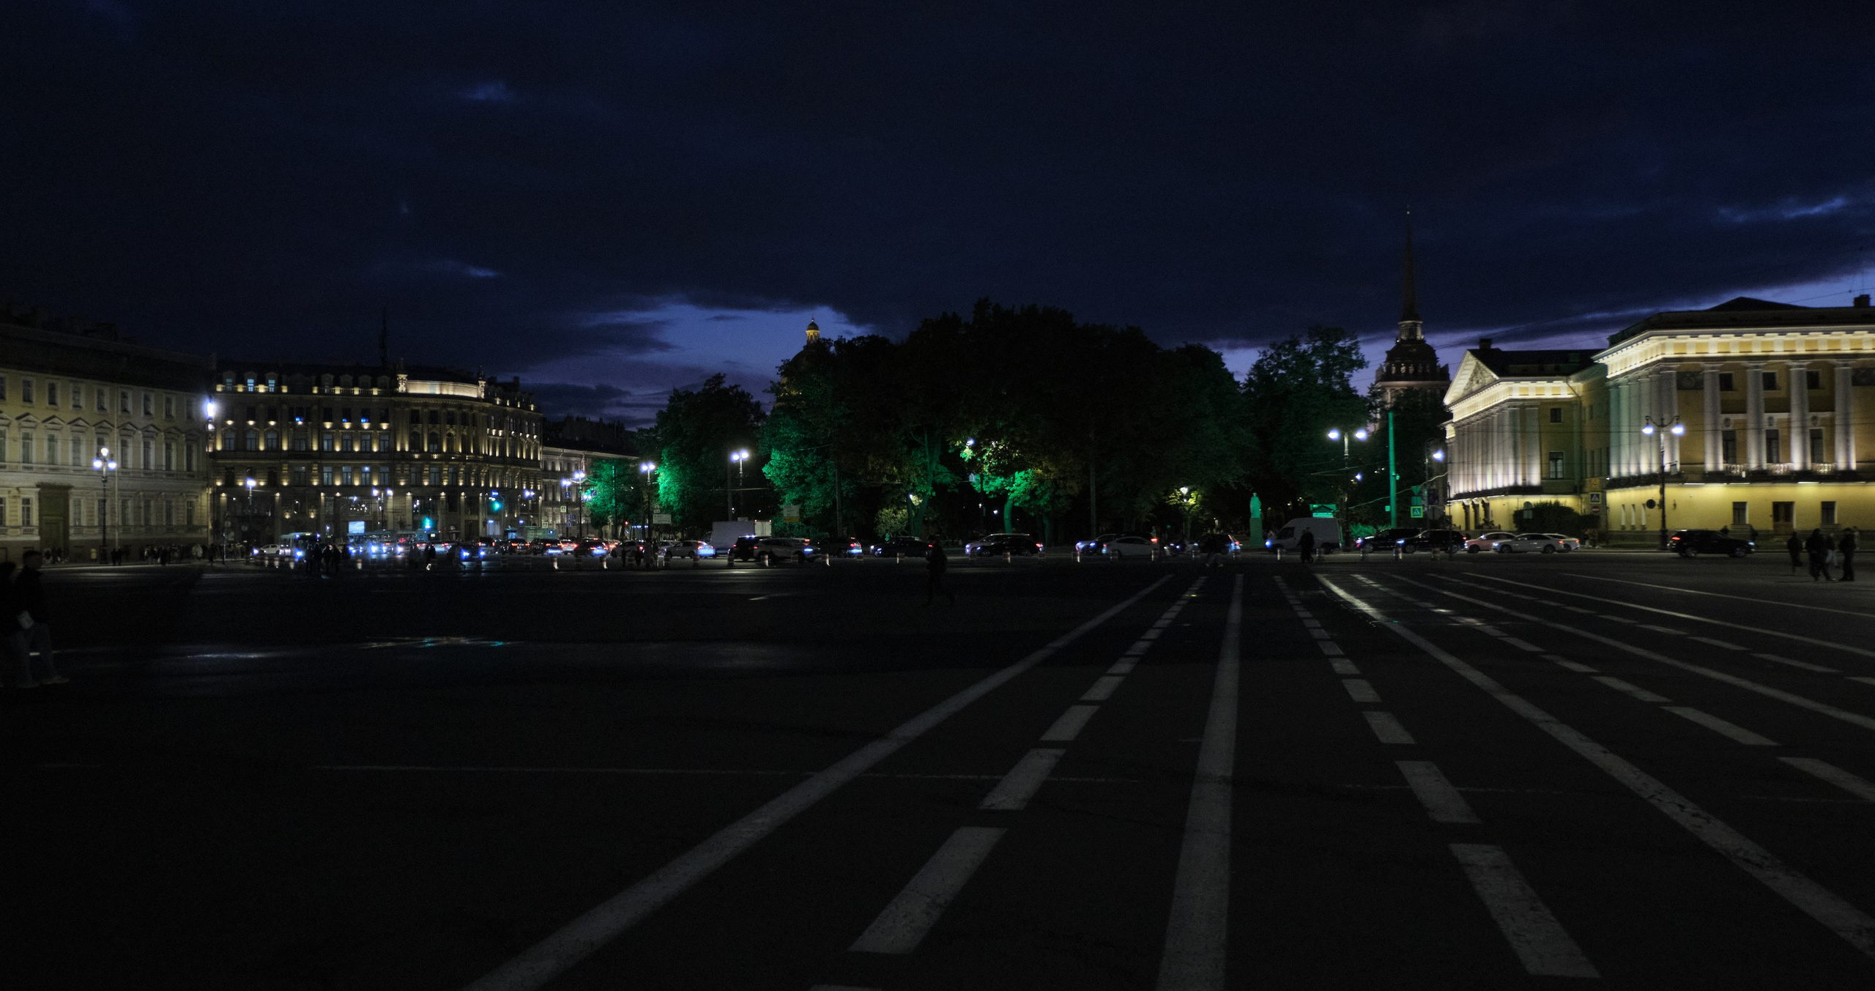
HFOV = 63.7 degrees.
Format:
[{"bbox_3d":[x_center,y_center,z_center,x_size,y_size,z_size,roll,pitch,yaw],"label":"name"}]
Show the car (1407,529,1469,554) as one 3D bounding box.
[{"bbox_3d":[35.993,3.364,109.523,4.700,1.720,1.880,-1,-2,8],"label":"car"}]

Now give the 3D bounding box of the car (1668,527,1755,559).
[{"bbox_3d":[45.098,2.846,88.022,4.700,1.660,1.900,-1,-2,10],"label":"car"}]

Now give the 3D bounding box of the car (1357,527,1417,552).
[{"bbox_3d":[34.642,3.496,116.024,4.800,1.800,1.900,-1,-2,8],"label":"car"}]

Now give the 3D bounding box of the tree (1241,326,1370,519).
[{"bbox_3d":[37.735,-6.031,154.699,12.000,22.500,12.000,-1,-2,0],"label":"tree"}]

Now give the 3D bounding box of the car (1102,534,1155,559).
[{"bbox_3d":[13.780,3.688,106.520,4.600,1.460,1.820,-1,-2,7],"label":"car"}]

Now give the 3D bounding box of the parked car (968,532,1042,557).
[{"bbox_3d":[4.674,3.423,105.021,4.700,1.580,1.850,-1,-2,-10],"label":"parked car"}]

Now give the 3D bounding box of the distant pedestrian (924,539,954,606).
[{"bbox_3d":[0.007,1.956,38.624,0.750,1.760,0.550,-1,-2,6],"label":"distant pedestrian"}]

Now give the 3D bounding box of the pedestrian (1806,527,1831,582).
[{"bbox_3d":[27.292,1.798,46.823,0.650,1.730,0.550,-1,-2,6],"label":"pedestrian"}]

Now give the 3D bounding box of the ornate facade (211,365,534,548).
[{"bbox_3d":[-87.300,-5.102,237.500,46.000,28.800,25.000,0,-2,-14],"label":"ornate facade"}]

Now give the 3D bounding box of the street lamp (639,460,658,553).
[{"bbox_3d":[-32.687,1.469,170.861,0.600,10.400,2.500,0,-2,-31],"label":"street lamp"}]

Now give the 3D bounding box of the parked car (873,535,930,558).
[{"bbox_3d":[-2.540,3.811,111.020,4.650,1.480,1.820,-1,-2,-7],"label":"parked car"}]

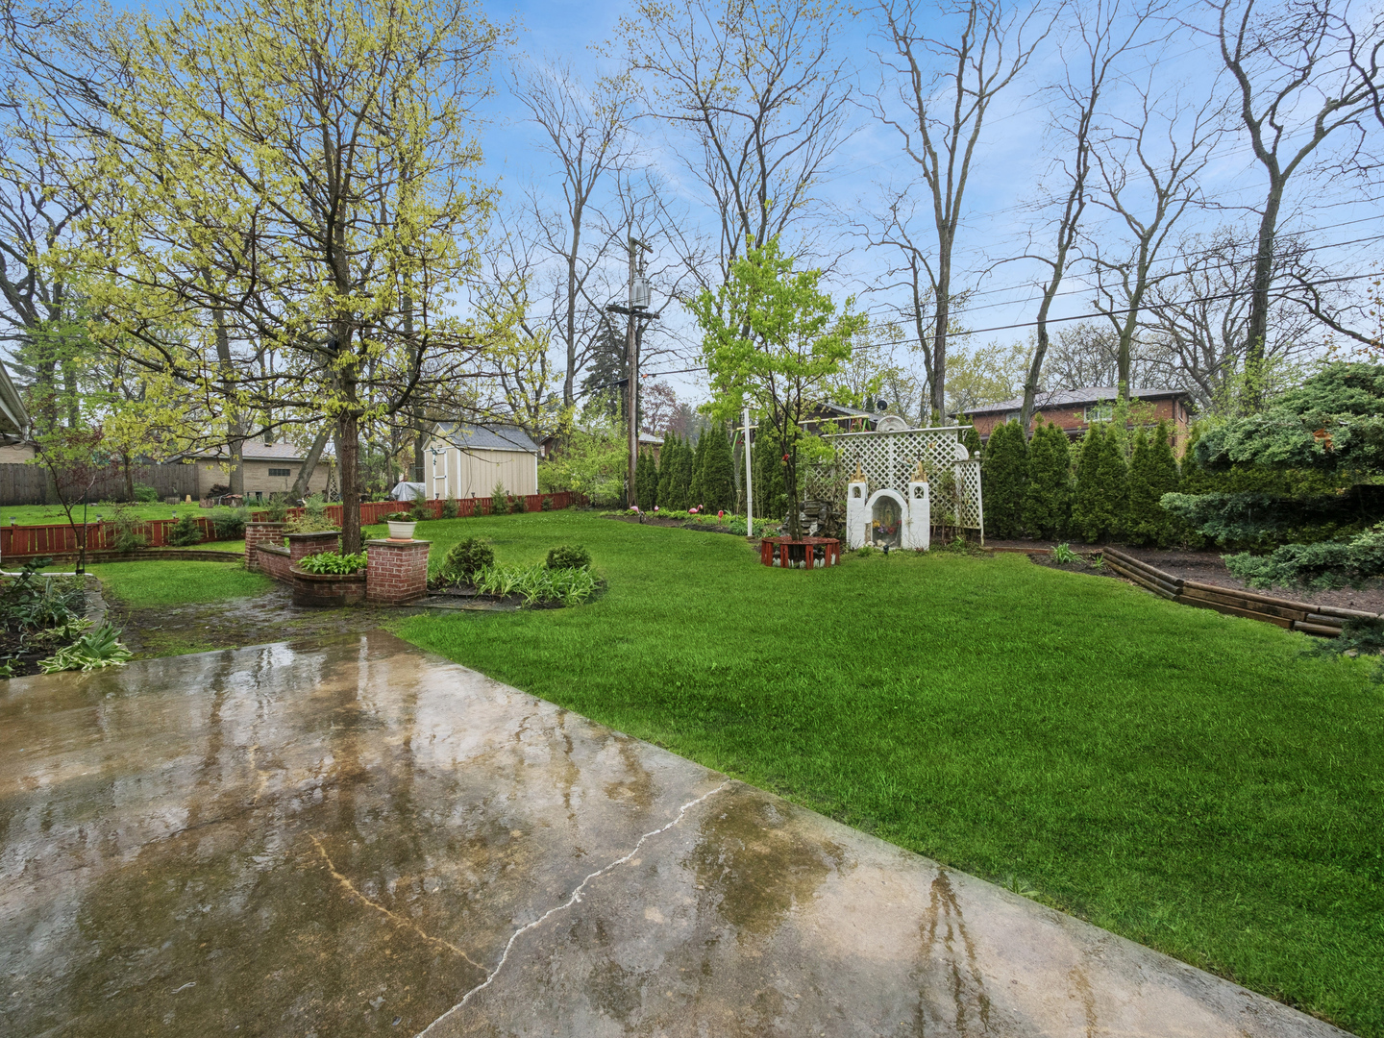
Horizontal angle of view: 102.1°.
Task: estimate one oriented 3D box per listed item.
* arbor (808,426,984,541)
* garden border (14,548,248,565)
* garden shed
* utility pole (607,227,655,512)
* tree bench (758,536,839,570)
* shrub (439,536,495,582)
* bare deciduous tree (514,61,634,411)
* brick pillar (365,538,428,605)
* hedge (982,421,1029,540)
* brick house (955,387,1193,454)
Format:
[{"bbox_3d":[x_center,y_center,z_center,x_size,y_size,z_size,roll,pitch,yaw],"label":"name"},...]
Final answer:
[{"bbox_3d":[3.800,-0.590,10.950,3.300,2.180,0.500,0,0,40],"label":"arbor"},{"bbox_3d":[-12.100,0.870,12.400,4.200,0.210,1.300,0,0,-14],"label":"garden border"},{"bbox_3d":[-8.100,-2.080,21.569,3.250,2.917,3.250,2,3,44],"label":"garden shed"},{"bbox_3d":[-1.834,-4.583,18.067,1.100,8.652,1.800,2,3,44],"label":"utility pole"},{"bbox_3d":[1.780,0.552,9.263,1.315,0.393,1.315,0,2,0],"label":"tree bench"},{"bbox_3d":[-3.271,0.578,8.200,0.730,0.660,0.720,0,0,0],"label":"shrub"},{"bbox_3d":[-5.550,-11.124,26.000,5.600,20.300,5.400,0,0,0],"label":"bare deciduous tree"},{"bbox_3d":[-3.820,0.690,7.290,0.540,0.780,0.540,0,0,12],"label":"brick pillar"},{"bbox_3d":[5.960,-0.764,10.677,0.800,2.272,0.800,2,3,44],"label":"hedge"},{"bbox_3d":[22.830,-4.398,33.868,11.000,6.833,8.500,2,3,44],"label":"brick house"}]

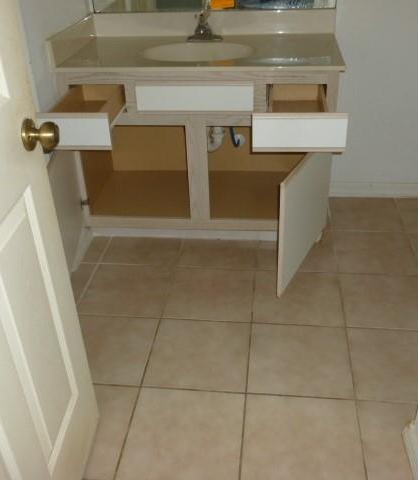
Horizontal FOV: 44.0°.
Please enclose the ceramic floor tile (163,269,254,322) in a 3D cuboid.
[{"bbox_3d":[0.010,0.212,2.044,0.330,0.010,0.330,2,33,7],"label":"ceramic floor tile"}]

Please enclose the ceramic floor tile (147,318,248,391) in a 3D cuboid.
[{"bbox_3d":[-0.030,0.383,1.739,0.326,0.010,0.326,2,32,7],"label":"ceramic floor tile"}]

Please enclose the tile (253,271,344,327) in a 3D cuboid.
[{"bbox_3d":[0.341,0.222,2.003,0.330,0.010,0.330,2,33,7],"label":"tile"}]

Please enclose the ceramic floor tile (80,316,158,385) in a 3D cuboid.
[{"bbox_3d":[-0.357,0.372,1.779,0.326,0.010,0.326,2,32,7],"label":"ceramic floor tile"}]

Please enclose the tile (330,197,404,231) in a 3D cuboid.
[{"bbox_3d":[0.751,-0.123,2.510,0.330,0.010,0.330,2,33,7],"label":"tile"}]

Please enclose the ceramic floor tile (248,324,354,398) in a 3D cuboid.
[{"bbox_3d":[0.302,0.400,1.729,0.330,0.010,0.330,2,33,7],"label":"ceramic floor tile"}]

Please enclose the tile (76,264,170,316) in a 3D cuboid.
[{"bbox_3d":[-0.318,0.197,2.056,0.326,0.010,0.326,2,32,7],"label":"tile"}]

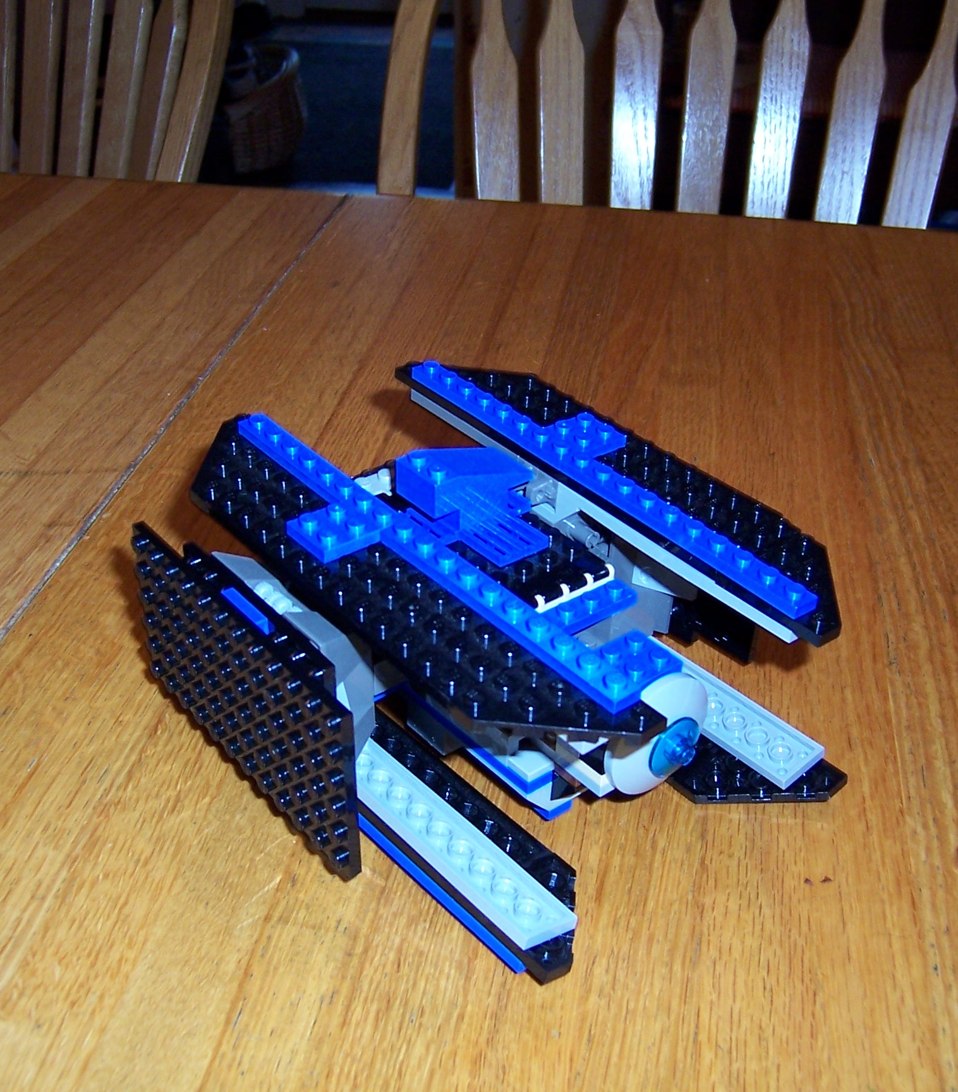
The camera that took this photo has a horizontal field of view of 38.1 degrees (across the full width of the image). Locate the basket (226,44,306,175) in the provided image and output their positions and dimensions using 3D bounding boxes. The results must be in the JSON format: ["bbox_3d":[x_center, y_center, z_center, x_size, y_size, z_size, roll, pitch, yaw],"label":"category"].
[{"bbox_3d":[-0.527,-1.078,3.440,0.210,0.250,0.260,7,32,9],"label":"basket"}]

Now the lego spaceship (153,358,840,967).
[{"bbox_3d":[0.004,0.018,0.362,0.139,0.074,0.161,-22,40,-33],"label":"lego spaceship"}]

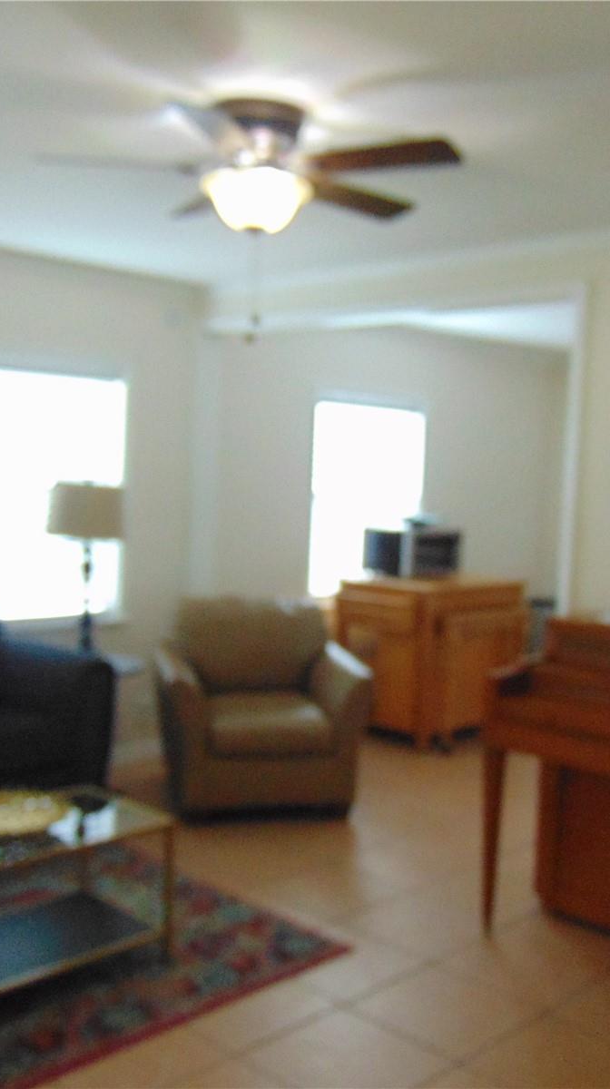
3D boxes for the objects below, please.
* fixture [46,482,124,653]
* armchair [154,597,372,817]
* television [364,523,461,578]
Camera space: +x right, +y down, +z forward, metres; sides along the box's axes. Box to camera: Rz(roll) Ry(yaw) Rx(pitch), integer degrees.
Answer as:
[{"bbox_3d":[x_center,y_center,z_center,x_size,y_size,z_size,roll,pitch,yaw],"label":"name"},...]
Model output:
[{"bbox_3d":[-0.999,0.122,4.783,0.340,0.828,0.340,2,4,0],"label":"fixture"},{"bbox_3d":[-0.242,0.760,5.085,0.910,0.900,0.900,2,4,-14],"label":"armchair"},{"bbox_3d":[0.710,0.035,6.973,0.391,0.304,0.482,6,5,44],"label":"television"}]

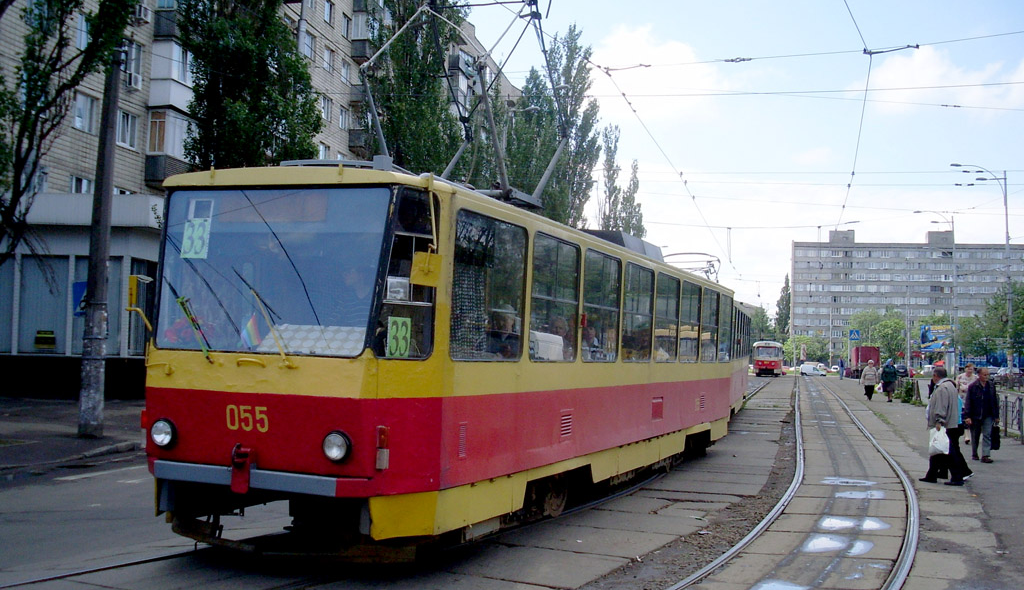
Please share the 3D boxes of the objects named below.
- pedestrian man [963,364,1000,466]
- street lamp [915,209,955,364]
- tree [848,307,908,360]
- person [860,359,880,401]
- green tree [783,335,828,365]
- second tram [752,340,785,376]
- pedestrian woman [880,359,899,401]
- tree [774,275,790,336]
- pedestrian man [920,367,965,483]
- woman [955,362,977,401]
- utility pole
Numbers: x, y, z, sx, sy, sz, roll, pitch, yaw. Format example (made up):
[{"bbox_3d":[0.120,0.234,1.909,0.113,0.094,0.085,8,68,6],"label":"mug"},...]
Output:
[{"bbox_3d":[8.520,2.178,20.400,0.620,1.706,0.480,1,-3,12],"label":"pedestrian man"},{"bbox_3d":[31.910,0.128,84.700,3.100,12.990,0.400,1,-3,14],"label":"street lamp"},{"bbox_3d":[53.796,6.312,165.000,8.800,8.954,8.000,1,-3,14],"label":"tree"},{"bbox_3d":[13.798,3.295,43.300,0.620,1.575,0.420,1,-3,16],"label":"person"},{"bbox_3d":[53.525,10.669,205.000,8.400,6.565,7.500,1,-3,14],"label":"green tree"},{"bbox_3d":[24.268,5.983,105.774,2.500,3.100,14.500,1,-3,14],"label":"second tram"},{"bbox_3d":[14.541,3.303,43.300,0.600,1.637,0.420,1,-3,16],"label":"pedestrian woman"},{"bbox_3d":[56.550,5.854,235.000,3.600,20.697,3.600,1,-3,14],"label":"tree"},{"bbox_3d":[6.472,1.967,16.900,0.680,1.748,0.560,0,-3,18],"label":"pedestrian man"},{"bbox_3d":[9.239,2.236,22.800,0.520,1.694,0.400,1,-3,16],"label":"woman"},{"bbox_3d":[-7.666,-1.013,21.287,0.420,7.280,0.420,2,-3,14],"label":"utility pole"}]

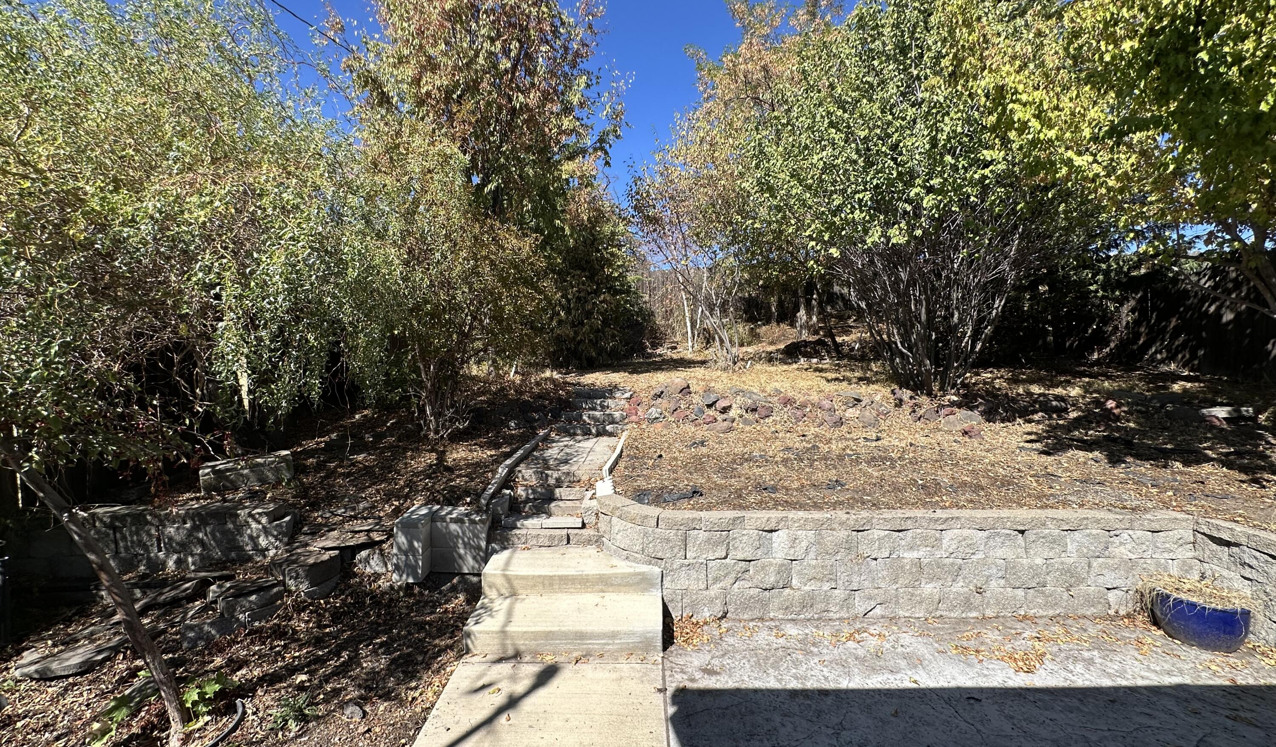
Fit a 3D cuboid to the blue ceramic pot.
[{"bbox_3d":[3.612,1.602,3.337,0.430,0.270,0.430,0,5,0],"label":"blue ceramic pot"}]

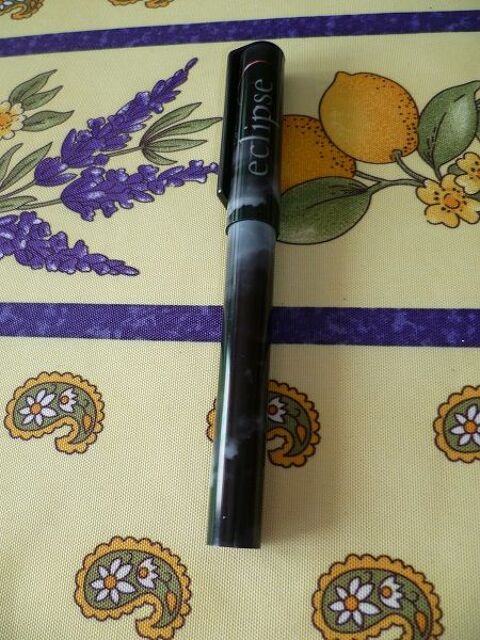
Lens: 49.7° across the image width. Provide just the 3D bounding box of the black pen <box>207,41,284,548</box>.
[{"bbox_3d":[0.002,-0.016,0.132,0.017,0.014,0.135,1,69,8],"label":"black pen"}]

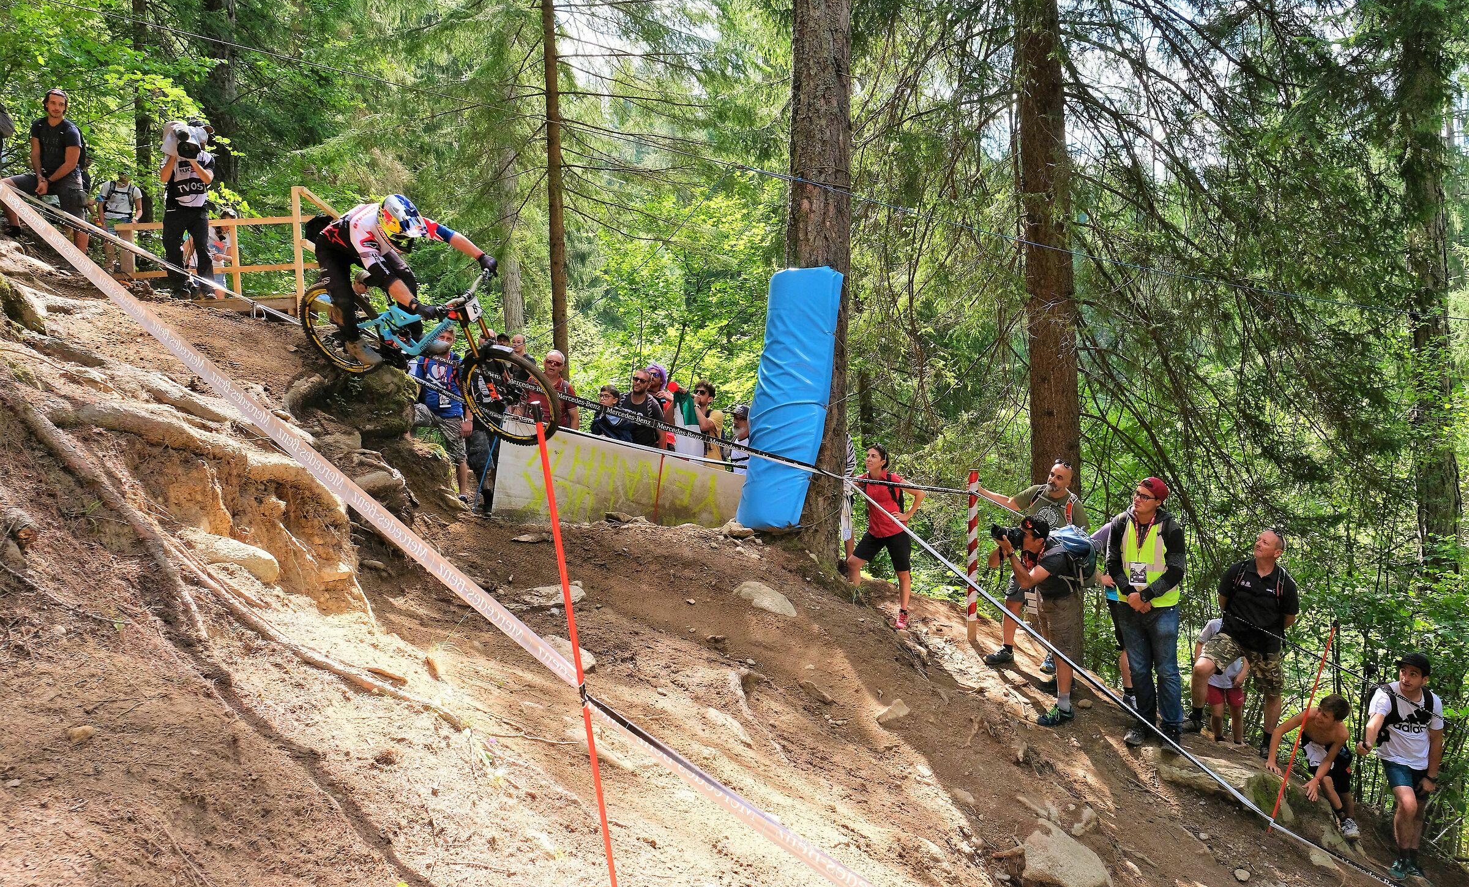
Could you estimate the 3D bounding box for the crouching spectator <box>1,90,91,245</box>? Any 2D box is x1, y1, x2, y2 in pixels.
[{"bbox_3d":[-6.448,-2.493,9.200,0.660,1.570,0.520,-2,1,-23],"label":"crouching spectator"}]

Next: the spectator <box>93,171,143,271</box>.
[{"bbox_3d":[-8.811,-3.070,14.000,0.600,1.660,0.380,0,-2,-30],"label":"spectator"}]

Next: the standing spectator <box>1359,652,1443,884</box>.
[{"bbox_3d":[4.598,2.190,6.750,0.530,1.560,0.440,-1,1,37],"label":"standing spectator"}]

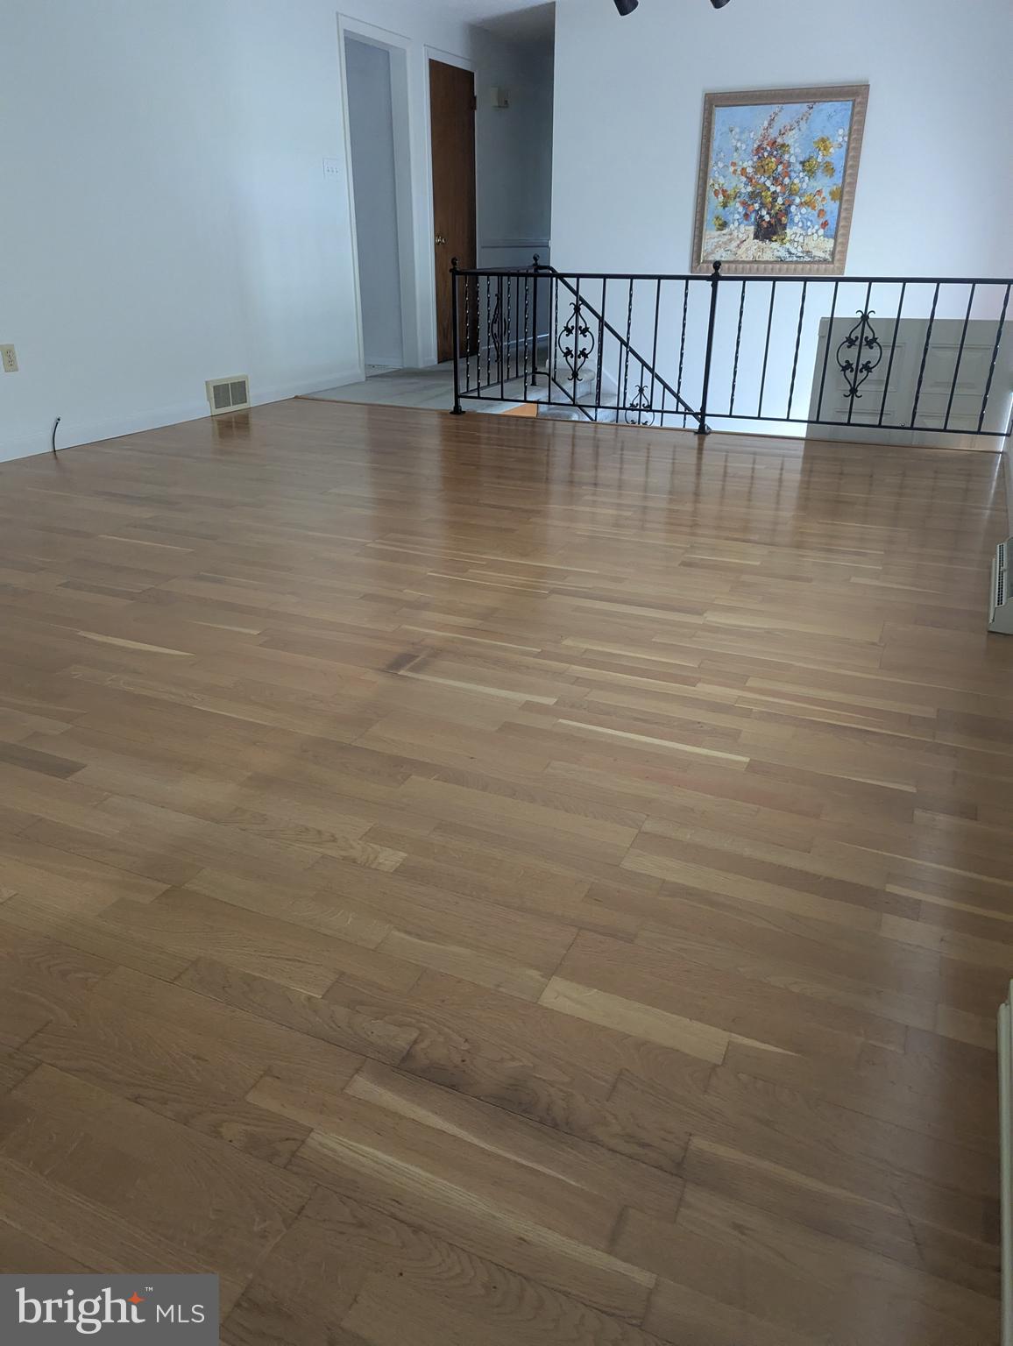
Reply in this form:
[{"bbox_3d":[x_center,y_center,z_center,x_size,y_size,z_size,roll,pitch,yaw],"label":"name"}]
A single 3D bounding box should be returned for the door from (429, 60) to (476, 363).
[{"bbox_3d":[-0.415,-3.564,7.375,0.040,2.075,0.691,11,27,23],"label":"door"}]

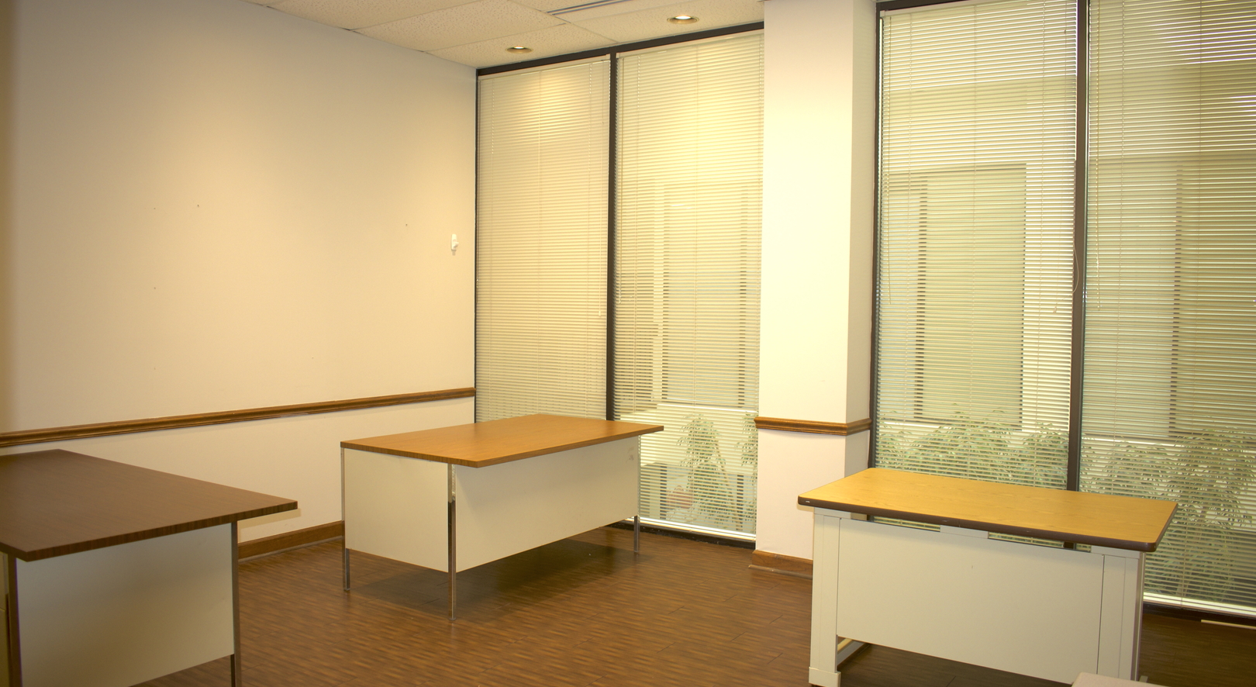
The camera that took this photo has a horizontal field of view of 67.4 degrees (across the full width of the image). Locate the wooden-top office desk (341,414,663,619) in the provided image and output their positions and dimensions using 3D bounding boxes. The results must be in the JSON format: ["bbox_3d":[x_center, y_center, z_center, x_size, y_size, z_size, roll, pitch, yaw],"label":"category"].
[{"bbox_3d":[-0.601,0.842,4.955,0.900,0.736,1.520,3,3,34],"label":"wooden-top office desk"}]

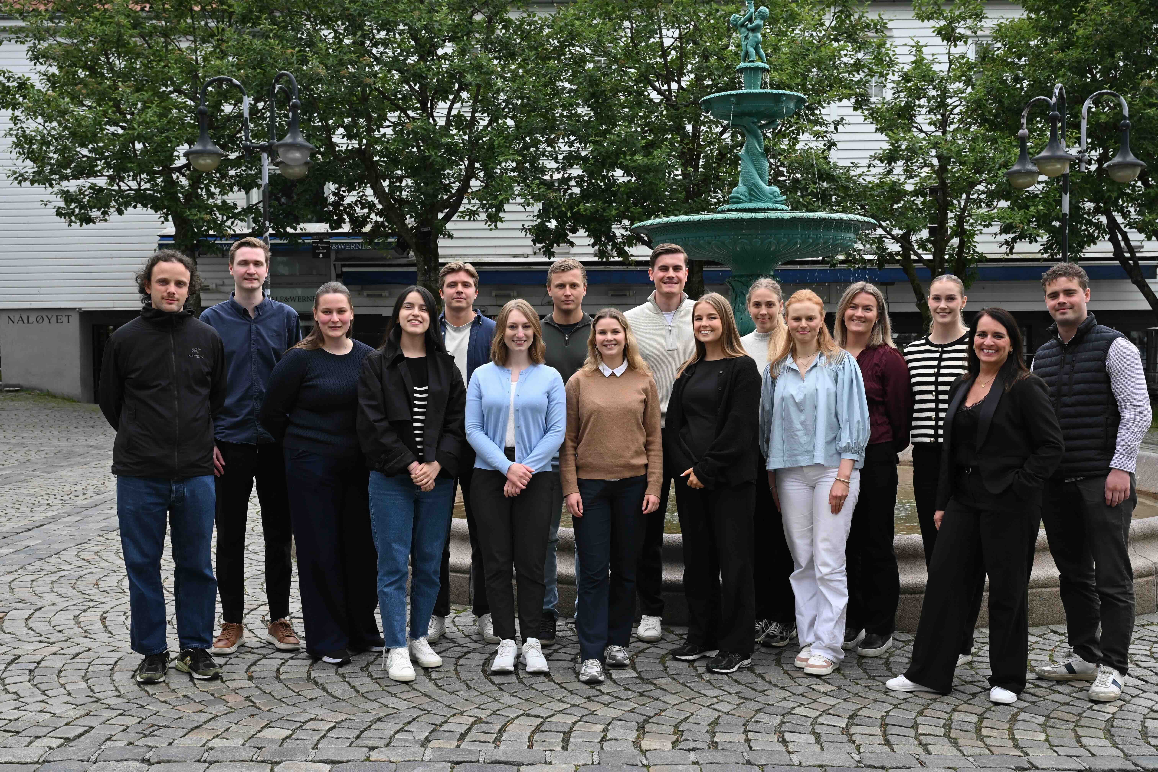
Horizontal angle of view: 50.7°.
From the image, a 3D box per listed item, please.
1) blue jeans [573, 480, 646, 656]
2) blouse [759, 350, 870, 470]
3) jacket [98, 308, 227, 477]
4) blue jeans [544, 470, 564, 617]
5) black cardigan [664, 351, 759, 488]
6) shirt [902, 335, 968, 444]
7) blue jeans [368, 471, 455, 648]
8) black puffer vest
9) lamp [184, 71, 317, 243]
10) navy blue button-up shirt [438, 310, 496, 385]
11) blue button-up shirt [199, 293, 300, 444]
[{"bbox_3d":[0.142,0.779,5.480,0.345,0.900,0.330,0,2,-3],"label":"blue jeans"},{"bbox_3d":[1.066,0.111,5.530,0.480,0.540,0.330,1,2,28],"label":"blouse"},{"bbox_3d":[-1.827,0.024,5.360,0.540,0.751,0.320,-2,4,-22],"label":"jacket"},{"bbox_3d":[-0.053,0.739,5.980,0.400,0.785,0.270,-1,3,0],"label":"blue jeans"},{"bbox_3d":[0.614,0.167,5.620,0.440,0.610,0.330,1,2,28],"label":"black cardigan"},{"bbox_3d":[1.684,0.013,5.660,0.400,0.520,0.270,1,4,27],"label":"shirt"},{"bbox_3d":[-0.755,0.762,5.500,0.375,0.826,0.280,-1,3,-8],"label":"blue jeans"},{"bbox_3d":[2.147,0.045,5.270,0.420,0.700,0.310,1,2,36],"label":"black puffer vest"},{"bbox_3d":[-3.760,-1.270,13.970,1.480,4.500,1.600,0,2,0],"label":"lamp"},{"bbox_3d":[-0.588,-0.011,6.000,0.471,0.722,0.290,-1,3,-5],"label":"navy blue button-up shirt"},{"bbox_3d":[-1.563,-0.079,5.800,0.490,0.715,0.300,-2,4,-15],"label":"blue button-up shirt"}]

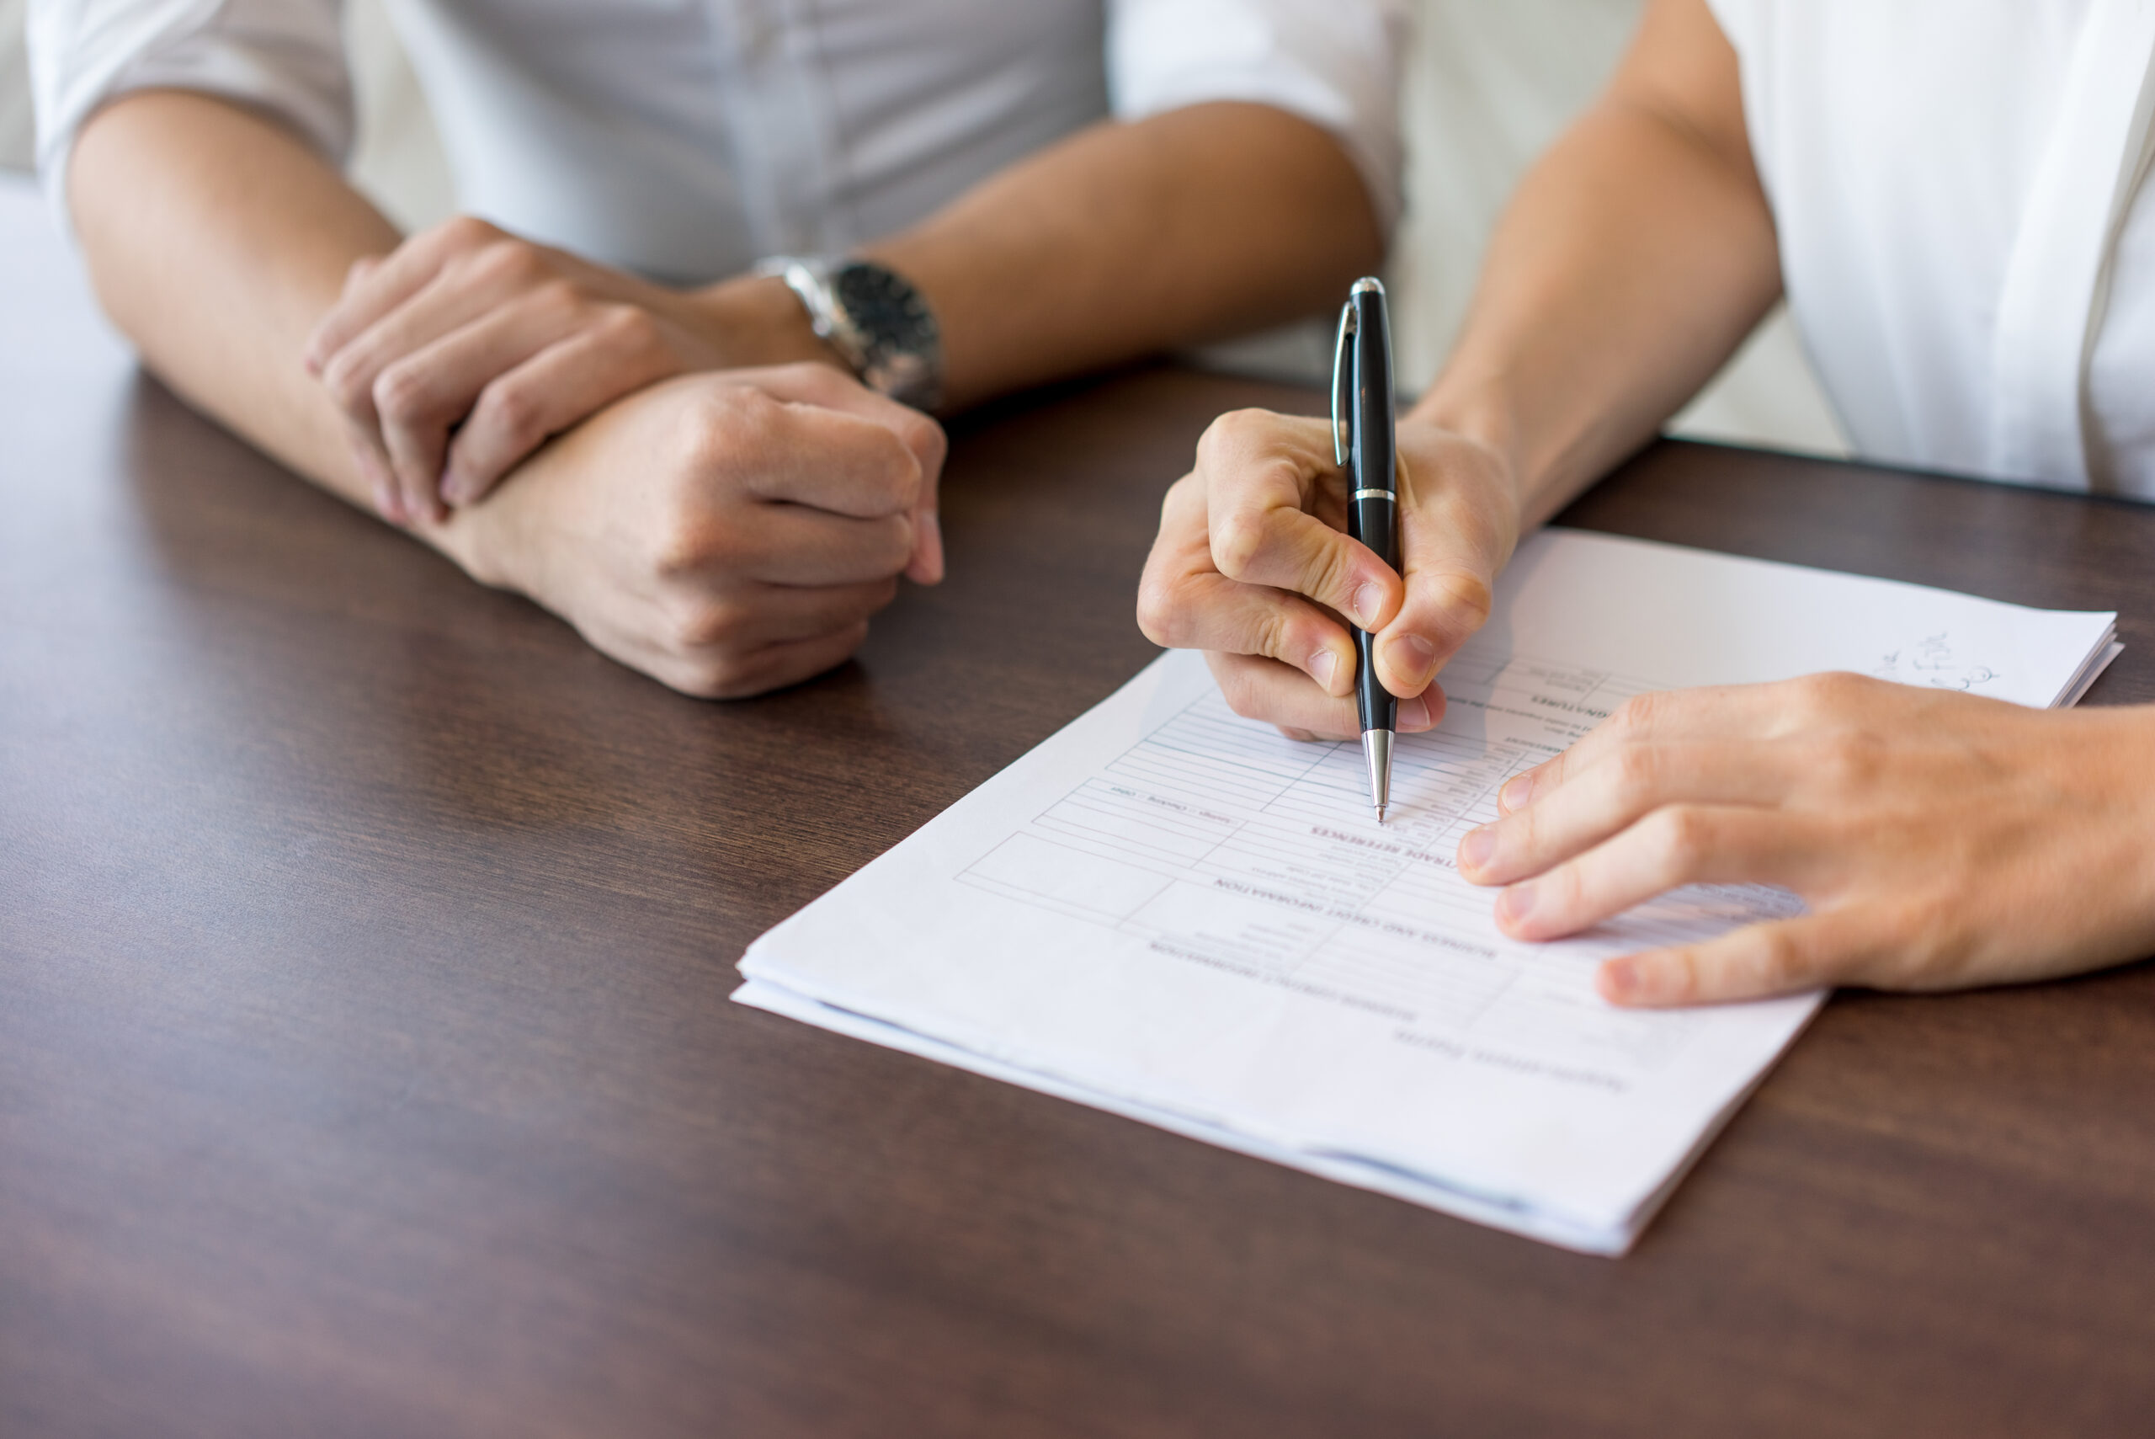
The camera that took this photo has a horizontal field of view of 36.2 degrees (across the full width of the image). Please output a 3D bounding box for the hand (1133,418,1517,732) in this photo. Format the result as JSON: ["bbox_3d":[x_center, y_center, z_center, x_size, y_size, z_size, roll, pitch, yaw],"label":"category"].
[{"bbox_3d":[0.062,-0.038,0.812,0.110,0.083,0.083,-26,34,-35],"label":"hand"}]

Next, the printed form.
[{"bbox_3d":[0.093,0.019,0.778,0.211,0.009,0.292,13,32,31],"label":"printed form"}]

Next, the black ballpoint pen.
[{"bbox_3d":[0.069,-0.042,0.782,0.015,0.137,0.011,0,-17,0],"label":"black ballpoint pen"}]

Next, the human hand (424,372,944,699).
[{"bbox_3d":[-0.100,-0.059,0.870,0.083,0.086,0.145,-24,33,-34],"label":"human hand"}]

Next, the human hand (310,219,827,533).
[{"bbox_3d":[-0.139,-0.095,0.895,0.145,0.082,0.088,-11,28,-12],"label":"human hand"}]

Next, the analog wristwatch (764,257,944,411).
[{"bbox_3d":[-0.064,-0.104,0.958,0.042,0.053,0.061,-15,66,-35],"label":"analog wristwatch"}]

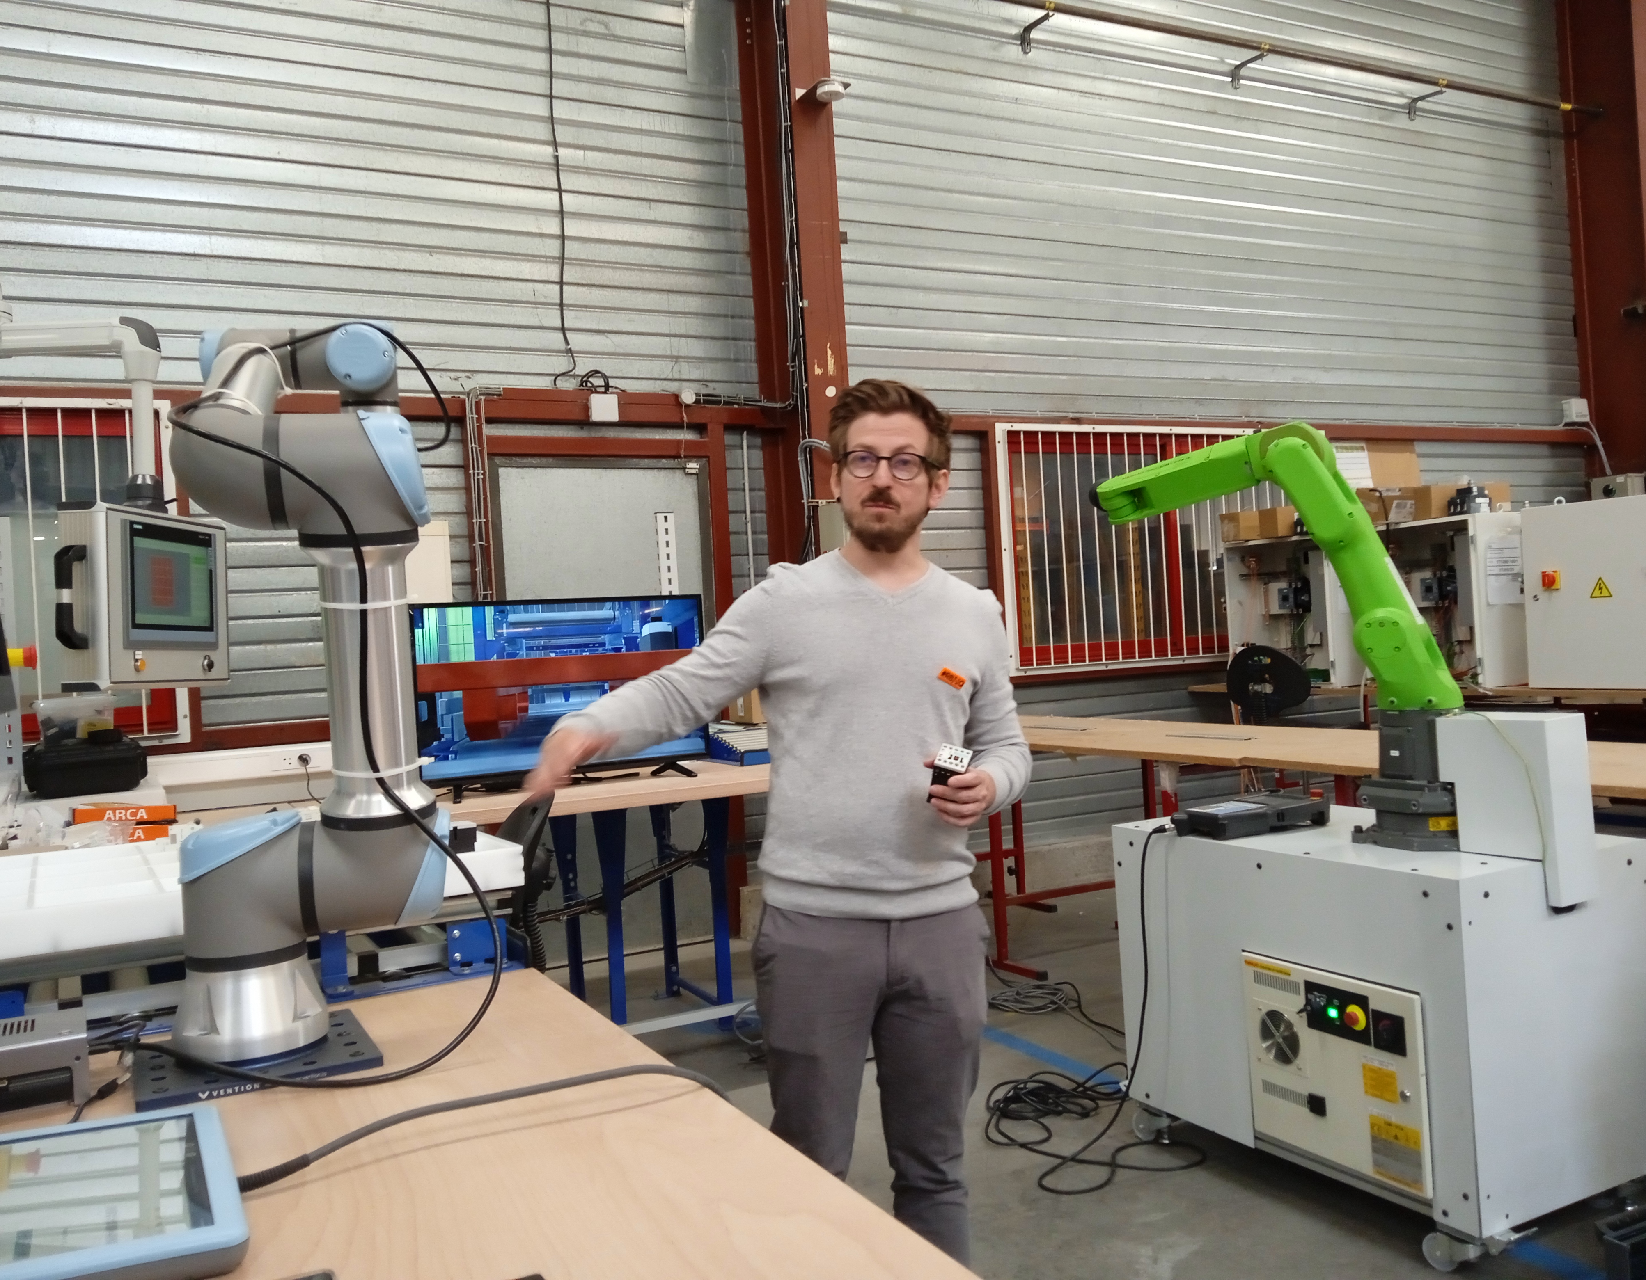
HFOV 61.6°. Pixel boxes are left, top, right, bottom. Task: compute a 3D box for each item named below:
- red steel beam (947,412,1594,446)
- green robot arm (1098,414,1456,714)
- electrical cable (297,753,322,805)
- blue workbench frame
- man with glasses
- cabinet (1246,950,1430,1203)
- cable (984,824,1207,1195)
[{"bbox_3d":[2.491,-1.149,7.580,5.100,0.100,0.110,-3,0,-26],"label":"red steel beam"},{"bbox_3d":[1.017,-0.160,3.167,0.800,0.660,0.200,-3,0,29],"label":"green robot arm"},{"bbox_3d":[-1.447,0.395,3.902,0.075,0.145,0.060,-3,0,-26],"label":"electrical cable"},{"bbox_3d":[-0.633,0.955,4.881,0.520,0.790,0.620,-3,0,-26],"label":"blue workbench frame"},{"bbox_3d":[0.006,0.461,1.930,0.660,1.700,0.620,-3,0,-5],"label":"man with glasses"},{"bbox_3d":[1.181,0.892,2.958,0.280,0.400,0.470,-3,0,-28],"label":"cabinet"},{"bbox_3d":[0.653,0.871,3.570,0.500,0.810,0.780,-3,0,0],"label":"cable"}]

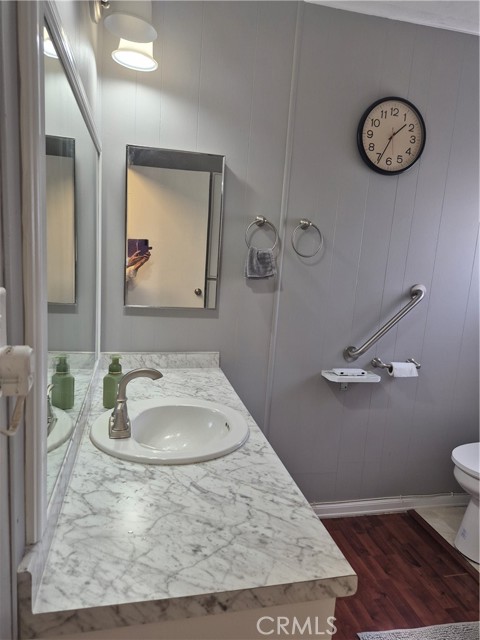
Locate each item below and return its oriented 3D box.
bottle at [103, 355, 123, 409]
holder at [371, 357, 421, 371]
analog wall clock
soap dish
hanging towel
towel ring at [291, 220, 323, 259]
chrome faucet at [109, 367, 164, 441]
[{"bbox_3d":[-0.418,0.202,1.413,0.066,0.177,0.060,10,11,36],"label":"bottle"},{"bbox_3d":[0.789,0.226,2.134,0.238,0.053,0.086,2,9,-13],"label":"holder"},{"bbox_3d":[0.698,-0.841,1.956,0.330,0.330,0.042,2,9,-13],"label":"analog wall clock"},{"bbox_3d":[0.539,0.305,2.071,0.245,0.105,0.125,2,9,-13],"label":"soap dish"},{"bbox_3d":[0.092,-0.257,1.899,0.133,0.145,0.040,2,9,-13],"label":"hanging towel"},{"bbox_3d":[0.308,-0.371,1.939,0.147,0.172,0.057,2,9,-13],"label":"towel ring"},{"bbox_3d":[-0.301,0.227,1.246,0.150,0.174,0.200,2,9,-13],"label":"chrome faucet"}]

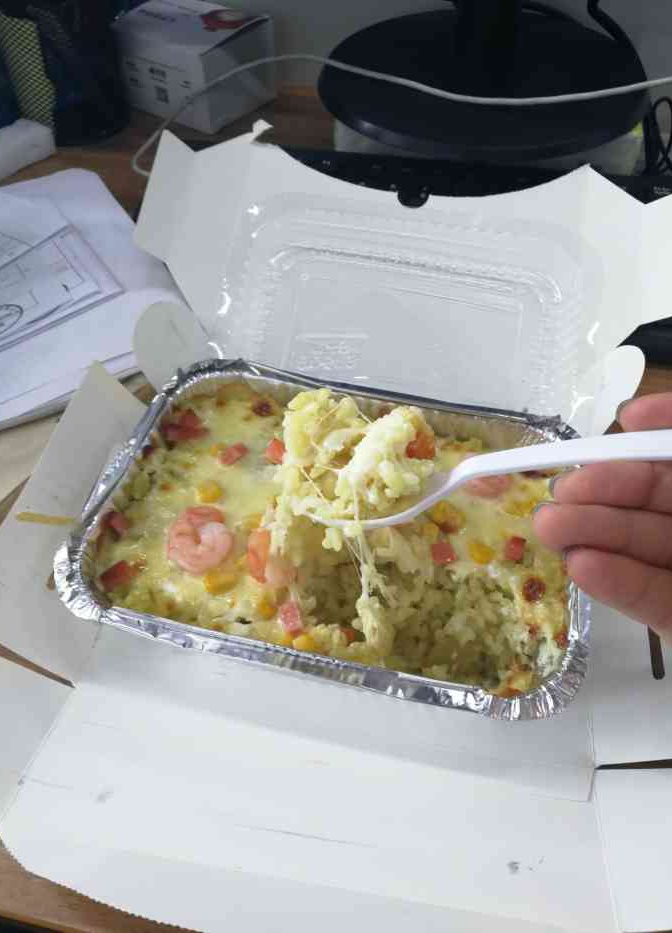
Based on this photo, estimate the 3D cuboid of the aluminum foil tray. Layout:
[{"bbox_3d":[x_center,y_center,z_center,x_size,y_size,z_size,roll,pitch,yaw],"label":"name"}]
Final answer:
[{"bbox_3d":[0.001,0.031,0.306,0.193,0.046,0.146,11,48,8],"label":"aluminum foil tray"}]

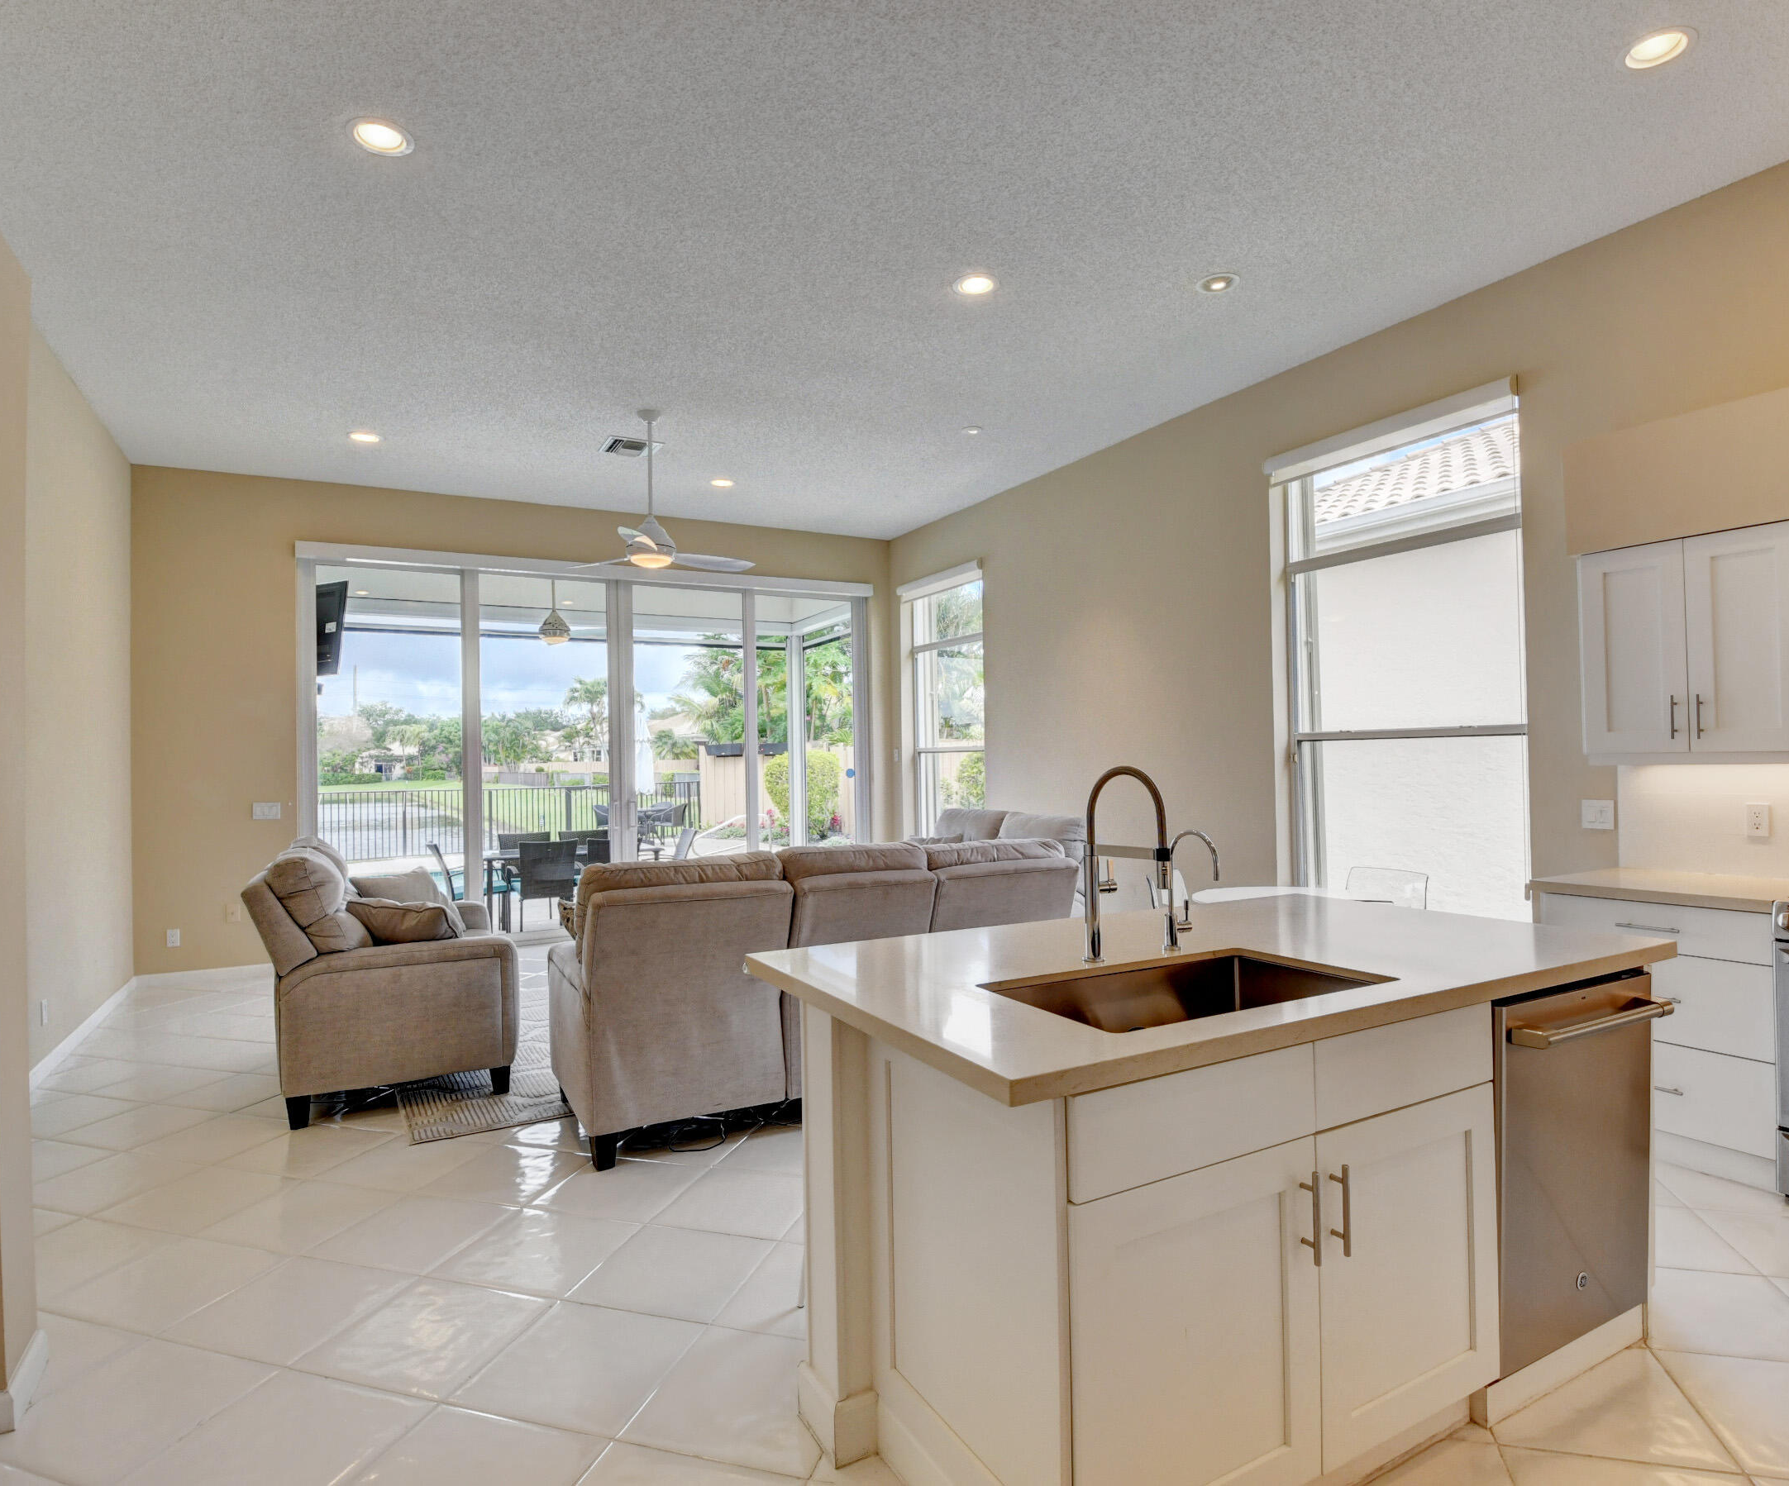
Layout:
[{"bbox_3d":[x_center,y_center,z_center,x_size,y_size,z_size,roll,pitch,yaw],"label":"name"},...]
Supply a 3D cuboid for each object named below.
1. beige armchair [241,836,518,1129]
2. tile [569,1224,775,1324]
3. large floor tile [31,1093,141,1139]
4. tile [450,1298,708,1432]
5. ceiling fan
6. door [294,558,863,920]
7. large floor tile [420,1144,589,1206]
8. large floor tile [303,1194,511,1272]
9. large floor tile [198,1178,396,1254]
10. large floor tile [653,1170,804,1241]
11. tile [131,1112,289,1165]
[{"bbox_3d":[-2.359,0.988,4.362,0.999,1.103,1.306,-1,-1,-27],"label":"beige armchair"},{"bbox_3d":[-0.611,1.479,2.596,0.442,0.012,0.425,-1,-1,16],"label":"tile"},{"bbox_3d":[-3.433,1.554,3.844,0.442,0.012,0.425,-1,-1,16],"label":"large floor tile"},{"bbox_3d":[-0.734,1.474,2.204,0.442,0.012,0.425,-1,-1,16],"label":"tile"},{"bbox_3d":[-1.522,-1.607,5.790,1.250,0.980,1.220,-1,-1,0],"label":"ceiling fan"},{"bbox_3d":[-2.265,0.098,7.868,4.657,3.031,0.130,-1,-1,-27],"label":"door"},{"bbox_3d":[-1.330,1.494,3.207,0.437,0.010,0.412,-2,-1,17],"label":"large floor tile"},{"bbox_3d":[-1.455,1.488,2.824,0.437,0.010,0.412,-2,-1,17],"label":"large floor tile"},{"bbox_3d":[-1.878,1.502,2.953,0.437,0.010,0.412,-2,-1,17],"label":"large floor tile"},{"bbox_3d":[-0.487,1.485,2.991,0.442,0.012,0.425,-1,-1,16],"label":"large floor tile"},{"bbox_3d":[-2.606,1.534,3.604,0.442,0.012,0.425,-1,-1,16],"label":"tile"}]

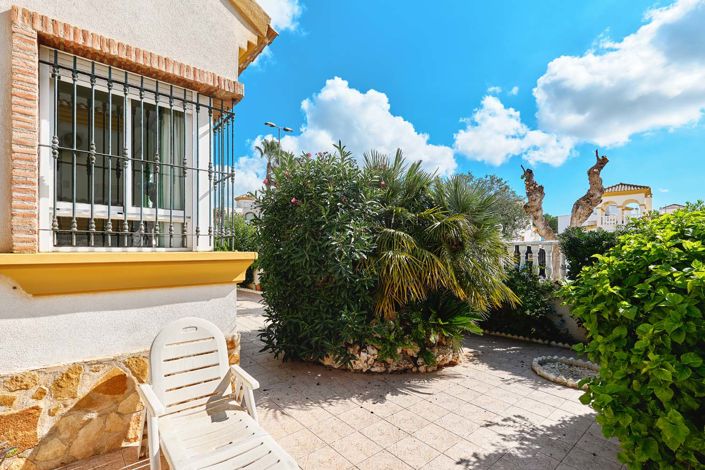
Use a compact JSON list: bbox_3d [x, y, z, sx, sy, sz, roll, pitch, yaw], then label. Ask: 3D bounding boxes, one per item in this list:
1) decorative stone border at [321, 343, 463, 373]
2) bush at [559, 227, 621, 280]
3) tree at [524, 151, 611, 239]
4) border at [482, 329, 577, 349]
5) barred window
[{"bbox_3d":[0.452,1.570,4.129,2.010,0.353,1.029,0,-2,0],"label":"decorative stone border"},{"bbox_3d":[4.015,0.454,4.853,0.980,1.176,1.127,2,-3,-42],"label":"bush"},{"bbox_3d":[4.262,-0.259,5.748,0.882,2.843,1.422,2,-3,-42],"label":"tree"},{"bbox_3d":[2.960,1.733,5.045,0.127,0.098,1.616,2,-3,-40],"label":"border"},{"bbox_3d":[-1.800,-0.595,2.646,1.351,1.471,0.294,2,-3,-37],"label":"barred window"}]

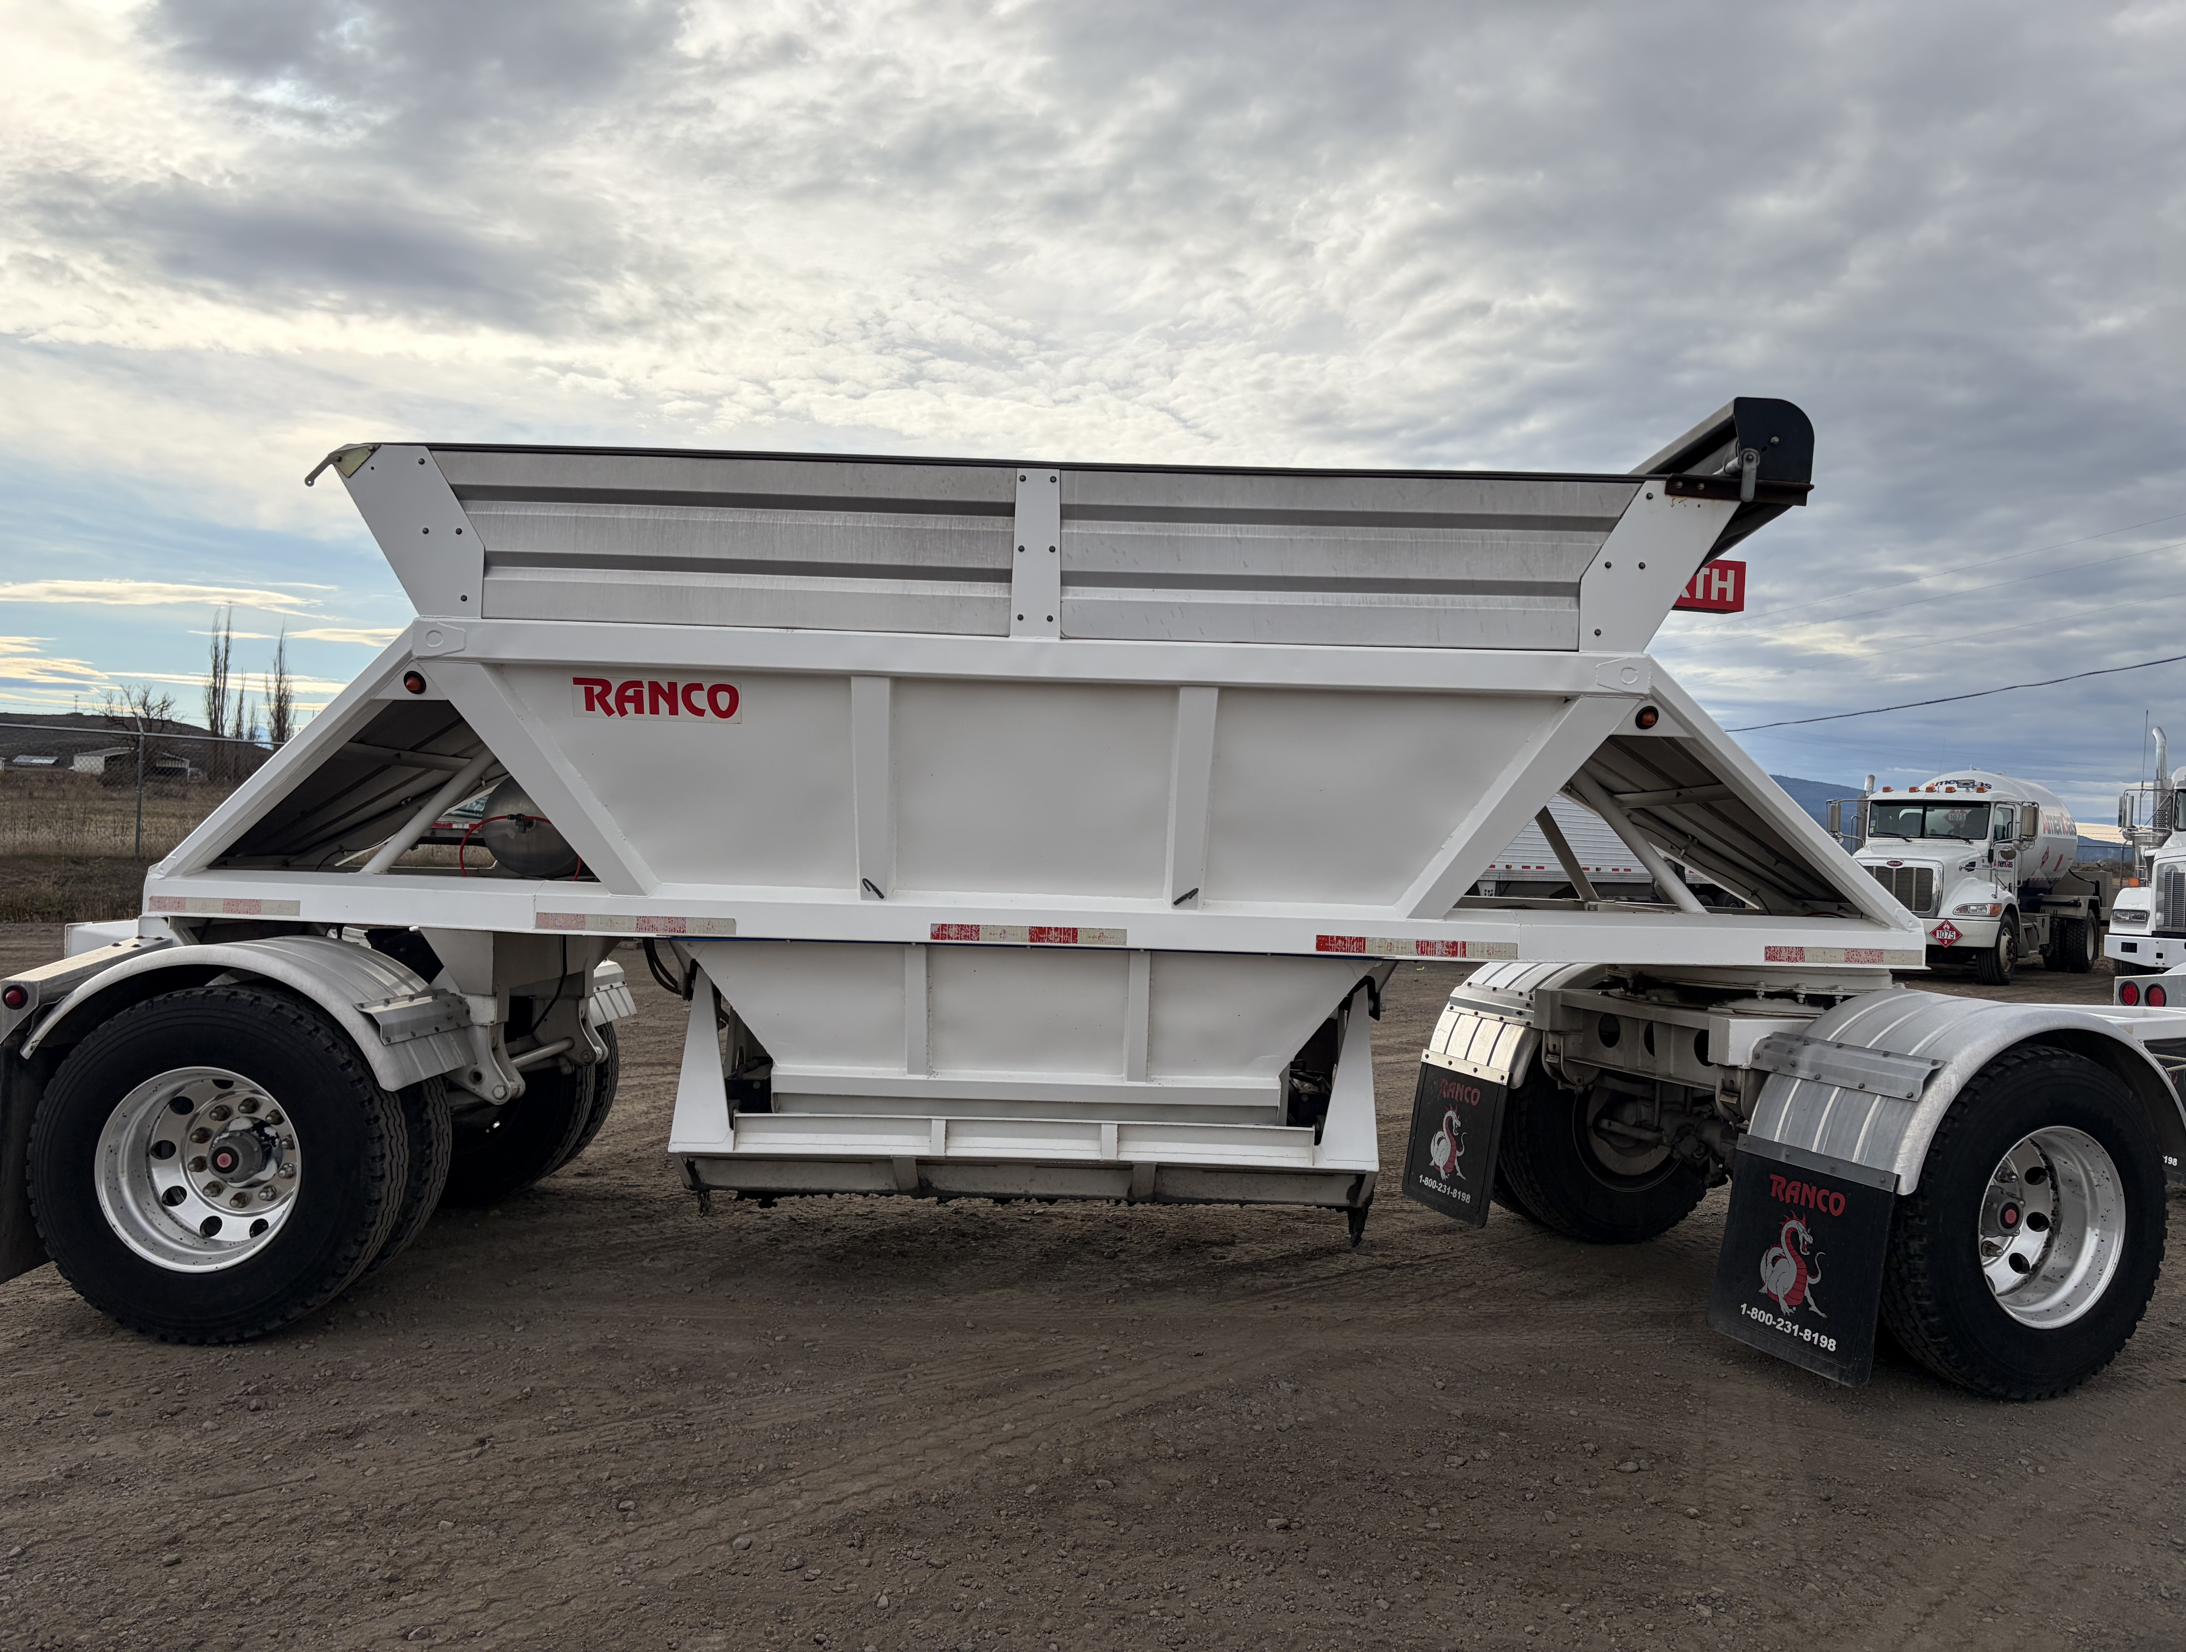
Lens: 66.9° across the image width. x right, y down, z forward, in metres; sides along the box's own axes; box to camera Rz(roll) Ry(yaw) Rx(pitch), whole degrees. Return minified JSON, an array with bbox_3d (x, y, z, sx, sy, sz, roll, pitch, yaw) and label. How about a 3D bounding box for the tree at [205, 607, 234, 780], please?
[{"bbox_3d":[-100.395,-15.217,190.000,3.300,20.000,3.300,2,0,0],"label":"tree"}]

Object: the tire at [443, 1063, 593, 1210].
[{"bbox_3d":[-2.551,0.989,6.687,1.040,1.030,0.280,2,0,1],"label":"tire"}]

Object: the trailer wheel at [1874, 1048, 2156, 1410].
[{"bbox_3d":[2.766,1.173,4.944,1.040,1.030,0.280,2,0,-21],"label":"trailer wheel"}]

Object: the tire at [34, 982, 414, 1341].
[{"bbox_3d":[-2.576,0.992,4.887,1.040,1.030,0.280,2,0,1],"label":"tire"}]

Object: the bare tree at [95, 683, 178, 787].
[{"bbox_3d":[-92.448,-8.820,160.000,7.800,10.200,7.500,2,0,0],"label":"bare tree"}]

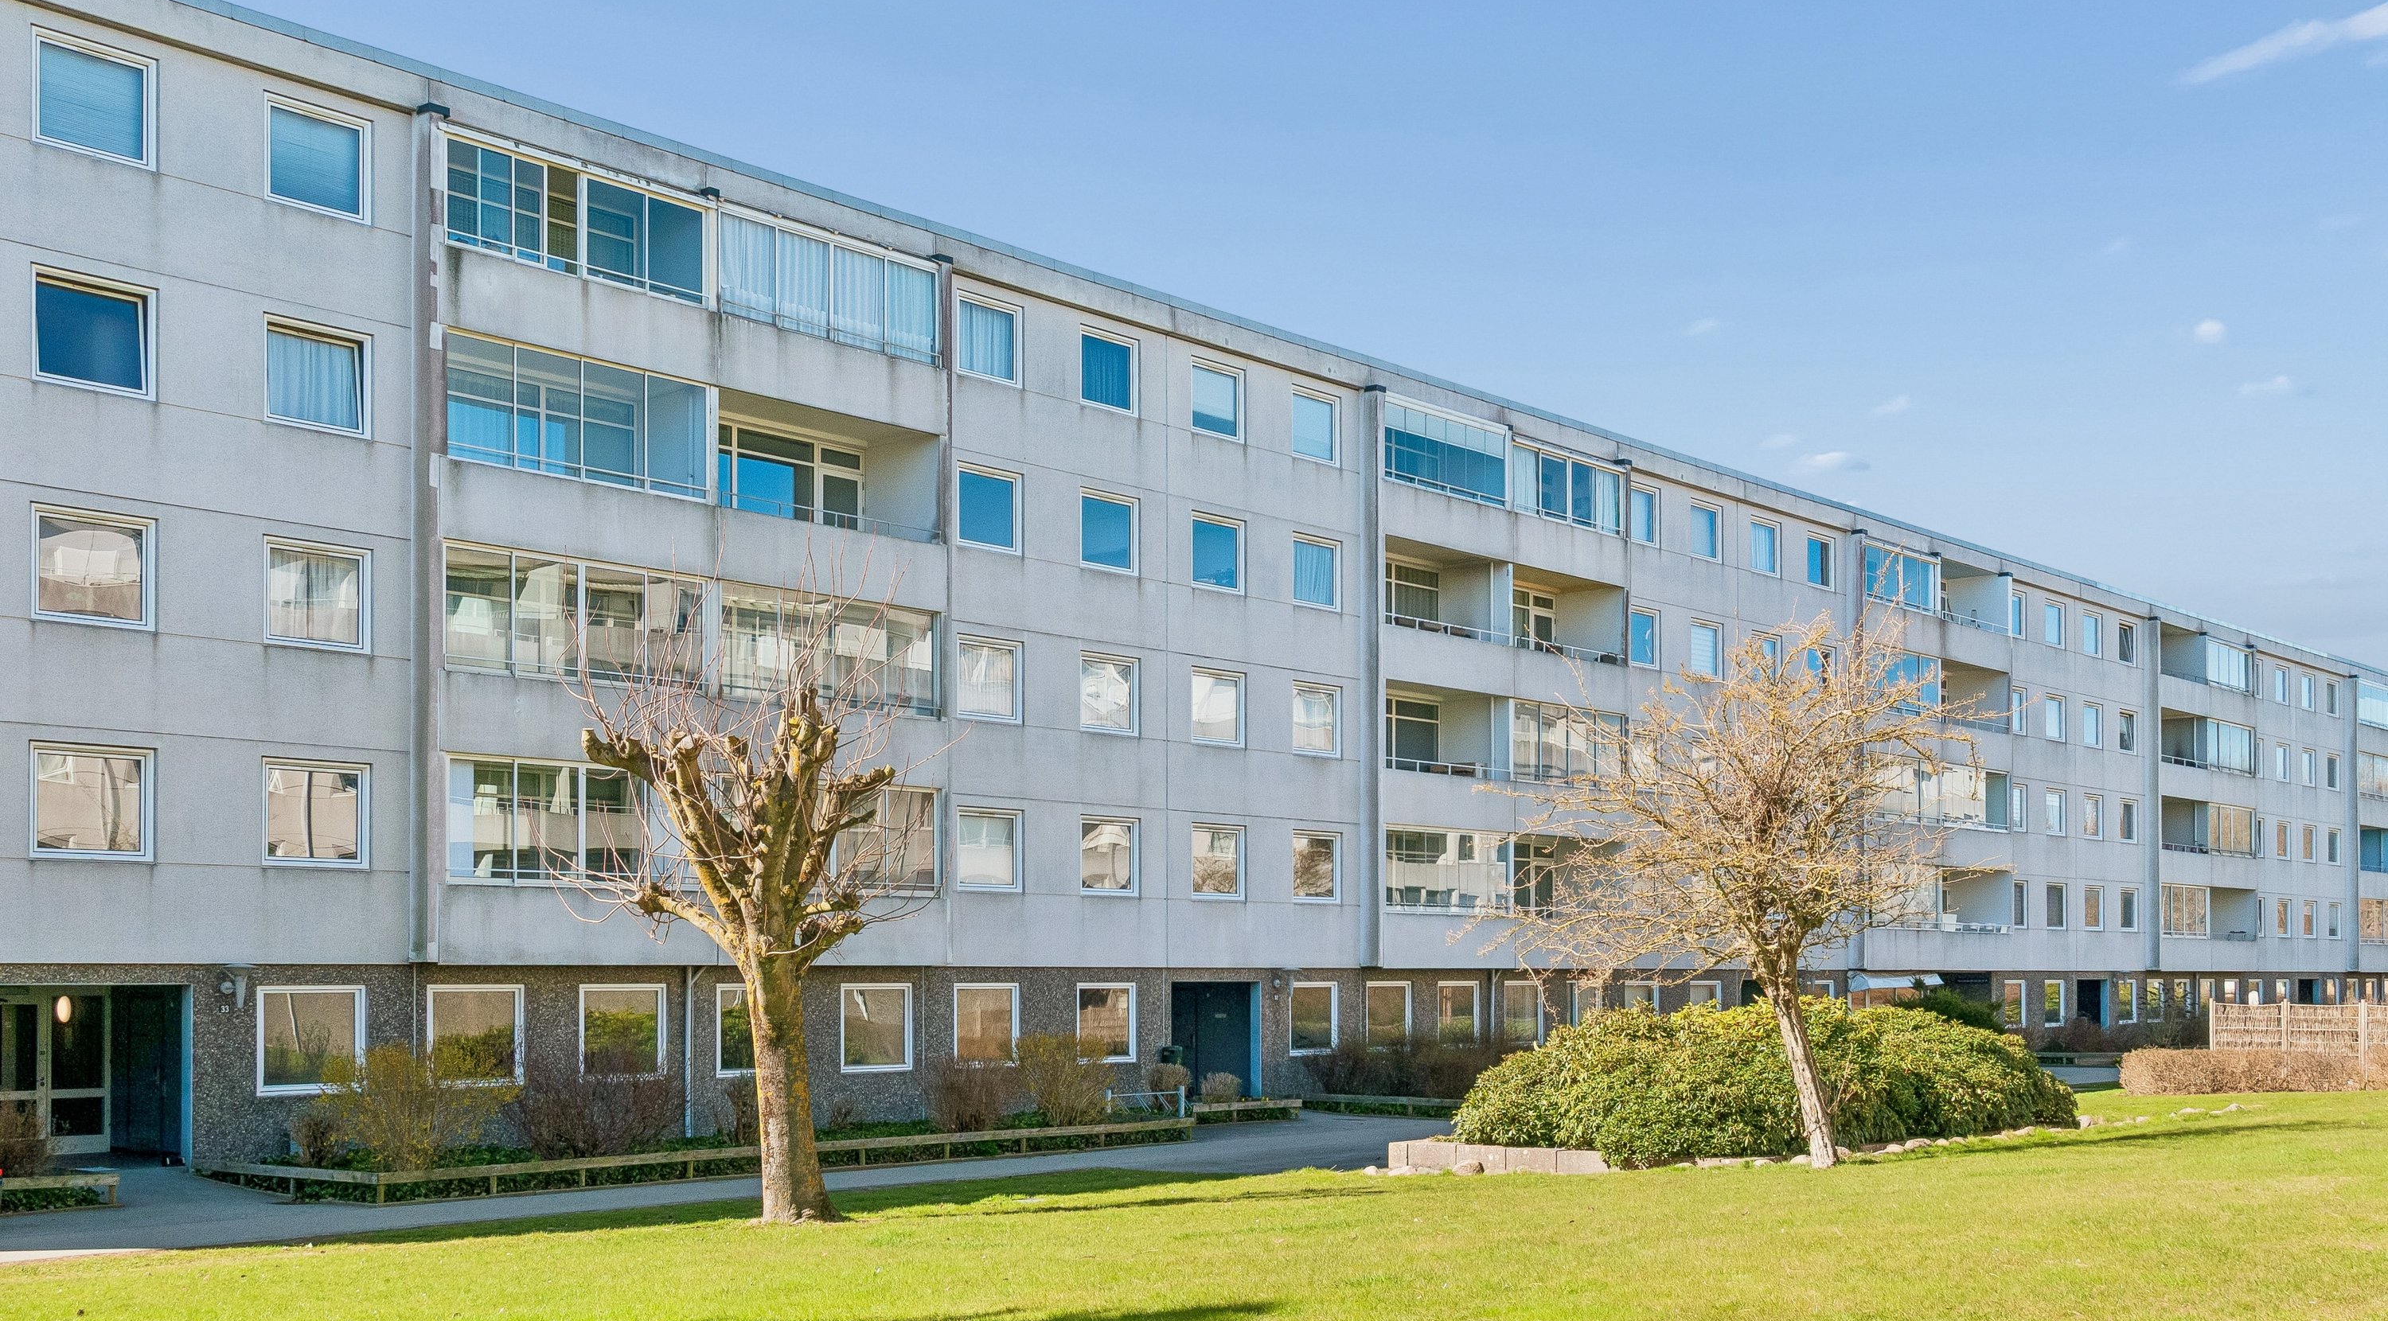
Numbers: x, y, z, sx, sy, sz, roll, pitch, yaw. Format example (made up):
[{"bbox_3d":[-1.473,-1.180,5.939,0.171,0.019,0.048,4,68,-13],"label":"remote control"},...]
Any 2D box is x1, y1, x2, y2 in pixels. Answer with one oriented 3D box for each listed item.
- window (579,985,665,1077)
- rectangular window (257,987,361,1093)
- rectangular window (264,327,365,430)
[{"bbox_3d":[-8.193,5.336,34.308,0.150,1.380,1.450,-4,-5,42],"label":"window"},{"bbox_3d":[-11.365,4.894,30.769,0.150,1.380,1.450,-4,-5,42],"label":"rectangular window"},{"bbox_3d":[-11.256,-3.584,30.644,0.150,1.258,1.395,-3,-5,42],"label":"rectangular window"}]

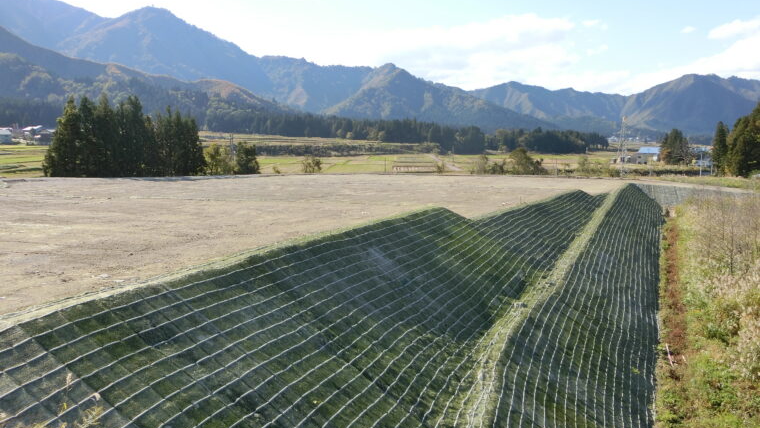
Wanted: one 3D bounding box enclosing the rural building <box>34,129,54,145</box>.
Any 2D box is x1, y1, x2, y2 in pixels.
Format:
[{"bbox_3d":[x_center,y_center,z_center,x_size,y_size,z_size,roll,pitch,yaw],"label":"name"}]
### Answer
[{"bbox_3d":[-173.371,-39.650,330.000,11.000,8.300,8.500,-3,8,-18],"label":"rural building"}]

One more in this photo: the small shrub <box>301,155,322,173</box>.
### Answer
[{"bbox_3d":[-13.125,-9.389,122.000,4.100,3.600,3.800,0,8,0],"label":"small shrub"}]

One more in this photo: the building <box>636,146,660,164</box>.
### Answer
[{"bbox_3d":[107.335,-23.630,255.000,11.000,7.400,8.000,4,9,24],"label":"building"}]

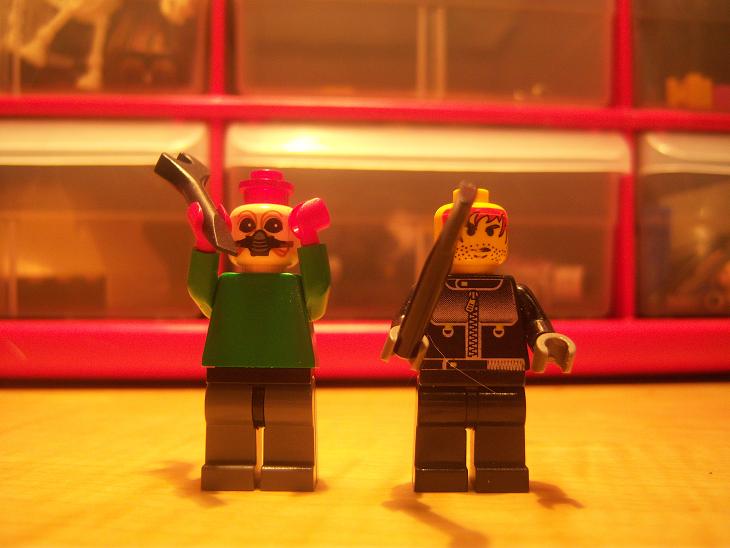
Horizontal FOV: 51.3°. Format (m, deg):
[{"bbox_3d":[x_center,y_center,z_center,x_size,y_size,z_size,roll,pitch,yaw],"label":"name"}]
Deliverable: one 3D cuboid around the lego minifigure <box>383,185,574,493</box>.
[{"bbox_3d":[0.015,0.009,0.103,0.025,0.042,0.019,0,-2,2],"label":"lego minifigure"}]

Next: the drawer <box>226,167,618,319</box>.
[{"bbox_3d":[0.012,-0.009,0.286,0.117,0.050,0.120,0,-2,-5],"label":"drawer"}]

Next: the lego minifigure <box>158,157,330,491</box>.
[{"bbox_3d":[-0.016,0.007,0.105,0.023,0.044,0.018,0,-2,-1],"label":"lego minifigure"}]

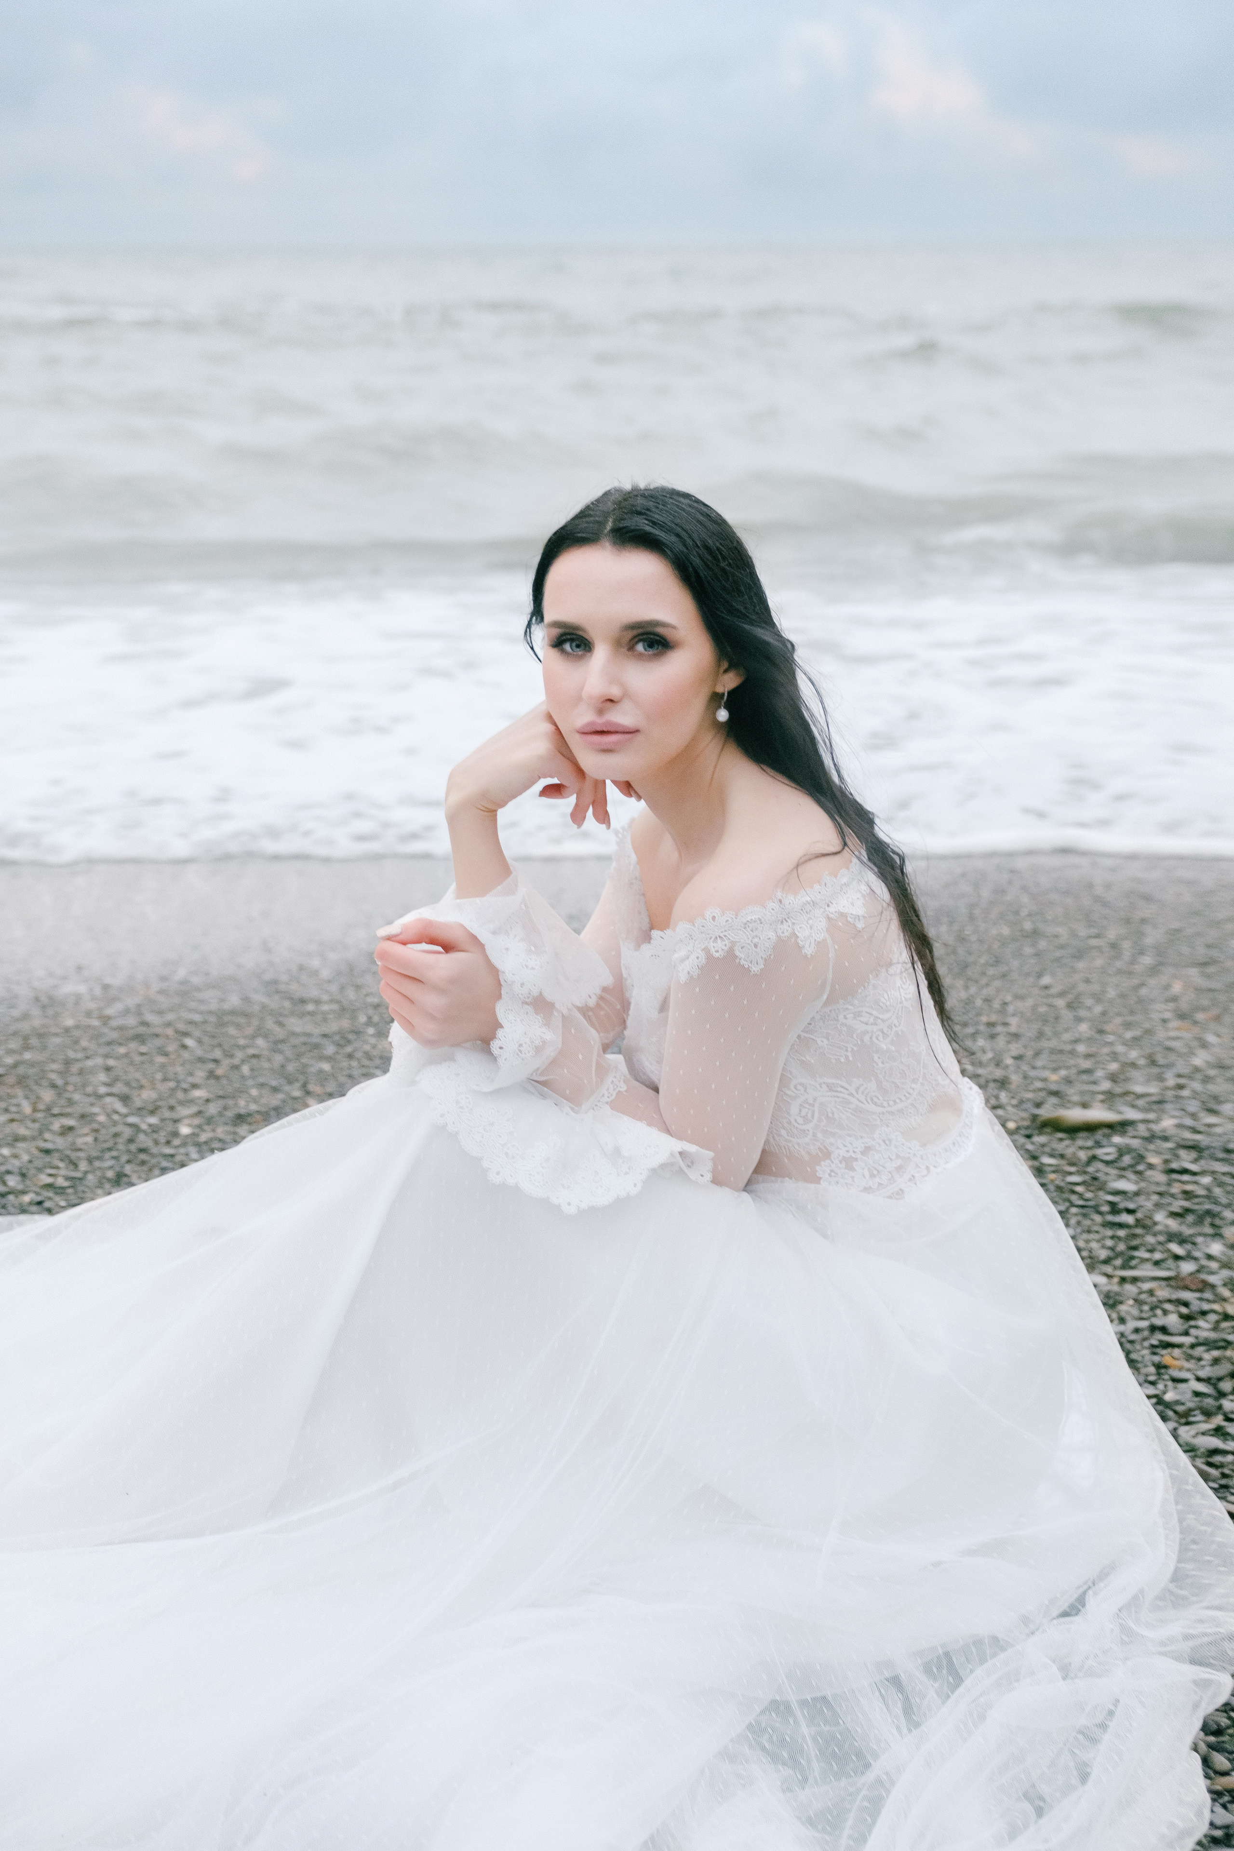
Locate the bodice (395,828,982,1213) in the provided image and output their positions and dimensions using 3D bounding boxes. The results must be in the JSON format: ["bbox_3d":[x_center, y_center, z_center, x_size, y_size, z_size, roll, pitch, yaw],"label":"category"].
[{"bbox_3d":[0.055,0.079,1.711,0.450,0.300,0.380,-9,21,-26],"label":"bodice"}]

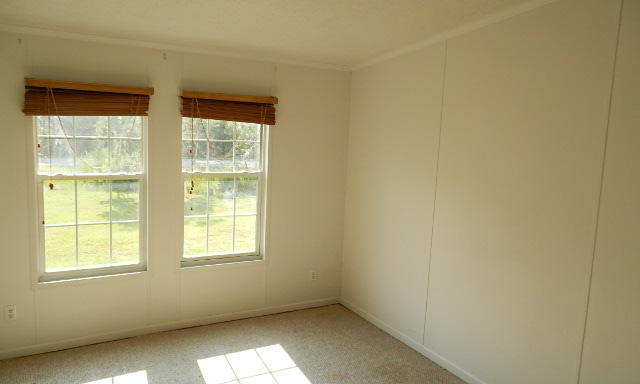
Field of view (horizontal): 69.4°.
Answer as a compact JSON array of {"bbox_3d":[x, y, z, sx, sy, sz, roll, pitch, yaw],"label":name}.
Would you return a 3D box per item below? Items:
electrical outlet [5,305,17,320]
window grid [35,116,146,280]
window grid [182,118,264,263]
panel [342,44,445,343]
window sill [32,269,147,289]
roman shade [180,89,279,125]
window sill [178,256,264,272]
[{"bbox_3d":[-2.186,0.854,3.261,0.072,0.116,0.014,-2,8,-30],"label":"electrical outlet"},{"bbox_3d":[-1.688,0.003,3.463,0.730,1.260,0.040,-2,8,-30],"label":"window grid"},{"bbox_3d":[-0.814,-0.029,3.949,0.755,1.300,0.100,-2,8,-30],"label":"window grid"},{"bbox_3d":[0.573,0.005,4.019,0.030,2.260,1.220,-2,8,-30],"label":"panel"},{"bbox_3d":[-1.697,0.644,3.511,0.770,0.055,0.080,-2,8,-30],"label":"window sill"},{"bbox_3d":[-0.730,-0.693,3.831,0.820,0.240,0.075,-2,8,-30],"label":"roman shade"},{"bbox_3d":[-0.829,0.620,4.006,0.760,0.055,0.080,-2,8,-30],"label":"window sill"}]

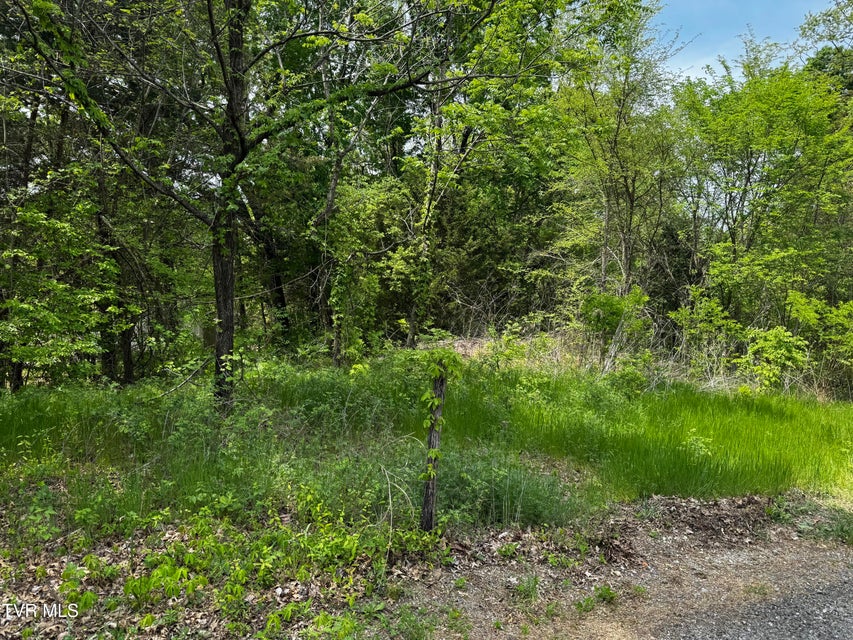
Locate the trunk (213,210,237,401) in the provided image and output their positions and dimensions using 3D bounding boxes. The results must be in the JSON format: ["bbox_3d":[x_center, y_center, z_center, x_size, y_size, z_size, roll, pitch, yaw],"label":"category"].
[{"bbox_3d":[-3.150,-0.194,9.200,0.310,3.150,0.310,1,2,0],"label":"trunk"}]

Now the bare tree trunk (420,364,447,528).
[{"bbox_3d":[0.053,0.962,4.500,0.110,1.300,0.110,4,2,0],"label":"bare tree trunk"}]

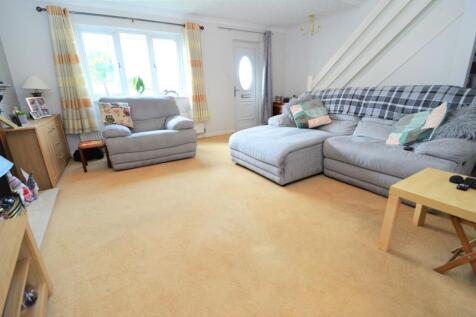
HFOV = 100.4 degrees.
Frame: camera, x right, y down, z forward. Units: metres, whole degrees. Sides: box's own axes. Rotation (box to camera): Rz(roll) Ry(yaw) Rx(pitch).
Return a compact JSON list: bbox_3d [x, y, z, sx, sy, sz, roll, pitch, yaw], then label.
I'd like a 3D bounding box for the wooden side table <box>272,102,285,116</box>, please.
[{"bbox_3d":[1.196,-1.187,5.555,0.480,0.700,0.420,-12,20,-30],"label":"wooden side table"}]

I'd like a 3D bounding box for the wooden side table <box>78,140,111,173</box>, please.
[{"bbox_3d":[-1.975,-0.052,2.764,0.290,0.385,0.330,-12,20,-30],"label":"wooden side table"}]

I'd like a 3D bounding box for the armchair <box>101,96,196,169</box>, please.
[{"bbox_3d":[-1.416,-0.489,3.172,1.170,0.930,0.960,-12,20,-30],"label":"armchair"}]

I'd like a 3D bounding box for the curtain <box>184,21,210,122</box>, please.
[{"bbox_3d":[-0.859,-1.795,4.357,0.370,1.970,0.120,-12,20,-30],"label":"curtain"}]

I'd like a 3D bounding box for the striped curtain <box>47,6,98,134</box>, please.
[{"bbox_3d":[-2.757,-1.360,3.264,0.425,1.900,0.120,-12,20,-30],"label":"striped curtain"}]

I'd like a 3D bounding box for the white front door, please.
[{"bbox_3d":[0.273,-1.849,5.230,0.800,2.160,0.100,-12,20,-30],"label":"white front door"}]

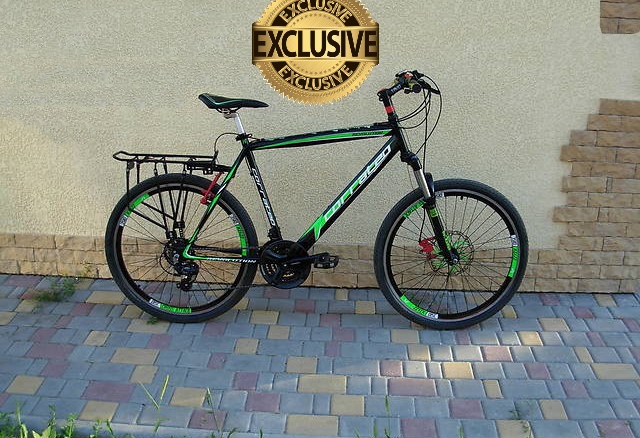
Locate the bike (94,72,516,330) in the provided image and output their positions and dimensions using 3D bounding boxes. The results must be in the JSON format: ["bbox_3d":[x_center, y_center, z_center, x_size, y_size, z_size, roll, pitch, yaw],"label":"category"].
[{"bbox_3d":[-0.020,-0.048,2.930,1.790,1.070,0.610,1,14,2],"label":"bike"}]

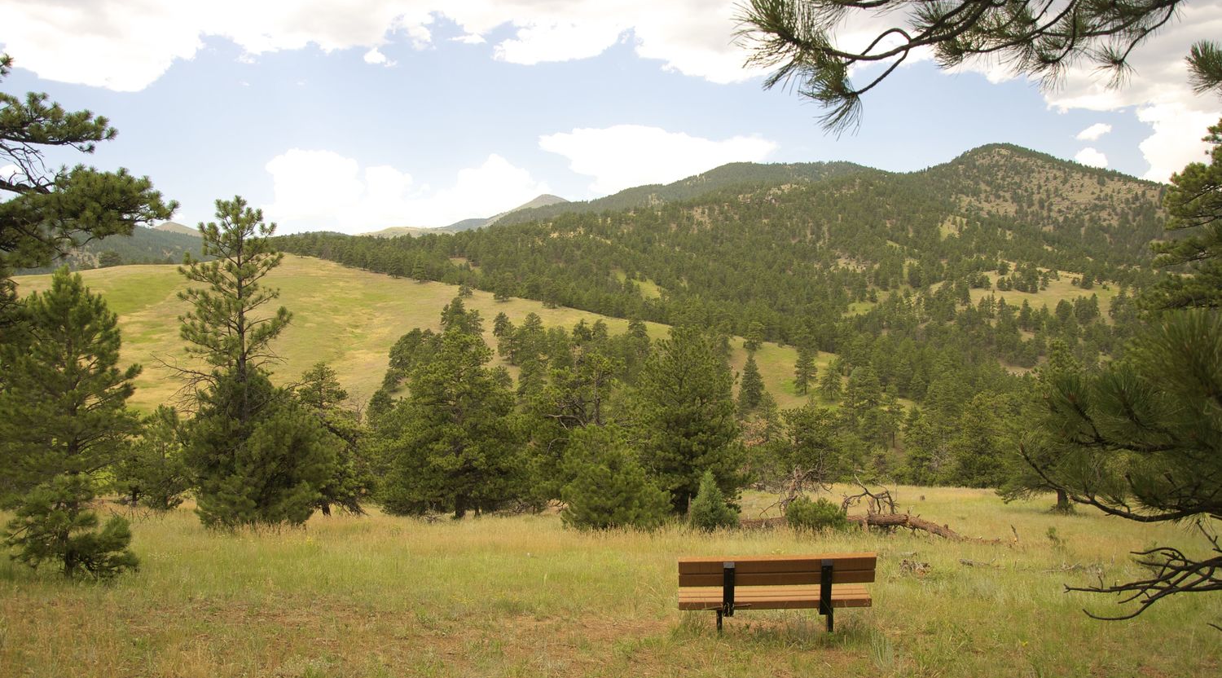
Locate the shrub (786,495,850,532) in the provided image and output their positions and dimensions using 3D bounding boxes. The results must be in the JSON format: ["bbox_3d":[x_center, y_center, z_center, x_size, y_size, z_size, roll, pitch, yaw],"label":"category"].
[{"bbox_3d":[4.368,3.704,19.300,1.349,0.825,1.281,-1,-2,0],"label":"shrub"}]

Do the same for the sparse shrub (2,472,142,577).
[{"bbox_3d":[-8.420,2.931,14.300,2.088,1.671,1.984,-1,-2,0],"label":"sparse shrub"}]

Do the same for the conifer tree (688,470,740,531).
[{"bbox_3d":[2.332,3.710,20.800,1.128,1.410,1.072,-1,-2,0],"label":"conifer tree"}]

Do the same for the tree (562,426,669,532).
[{"bbox_3d":[0.108,3.211,20.800,2.495,2.452,2.370,-1,-2,0],"label":"tree"}]

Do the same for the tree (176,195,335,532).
[{"bbox_3d":[-8.777,0.645,22.500,3.731,8.167,3.545,-1,-2,0],"label":"tree"}]

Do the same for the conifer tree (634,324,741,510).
[{"bbox_3d":[2.224,2.319,26.000,3.119,5.478,2.963,-1,-2,0],"label":"conifer tree"}]

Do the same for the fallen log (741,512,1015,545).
[{"bbox_3d":[5.267,3.961,18.800,5.331,0.420,0.500,-2,-2,27],"label":"fallen log"}]

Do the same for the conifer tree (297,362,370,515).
[{"bbox_3d":[-8.420,2.957,27.000,2.619,4.590,2.488,-1,-2,0],"label":"conifer tree"}]

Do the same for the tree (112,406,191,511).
[{"bbox_3d":[-15.536,4.058,31.000,3.039,3.621,2.887,-1,-2,0],"label":"tree"}]

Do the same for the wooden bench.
[{"bbox_3d":[1.737,2.655,9.600,2.000,0.880,0.640,-1,-2,5],"label":"wooden bench"}]

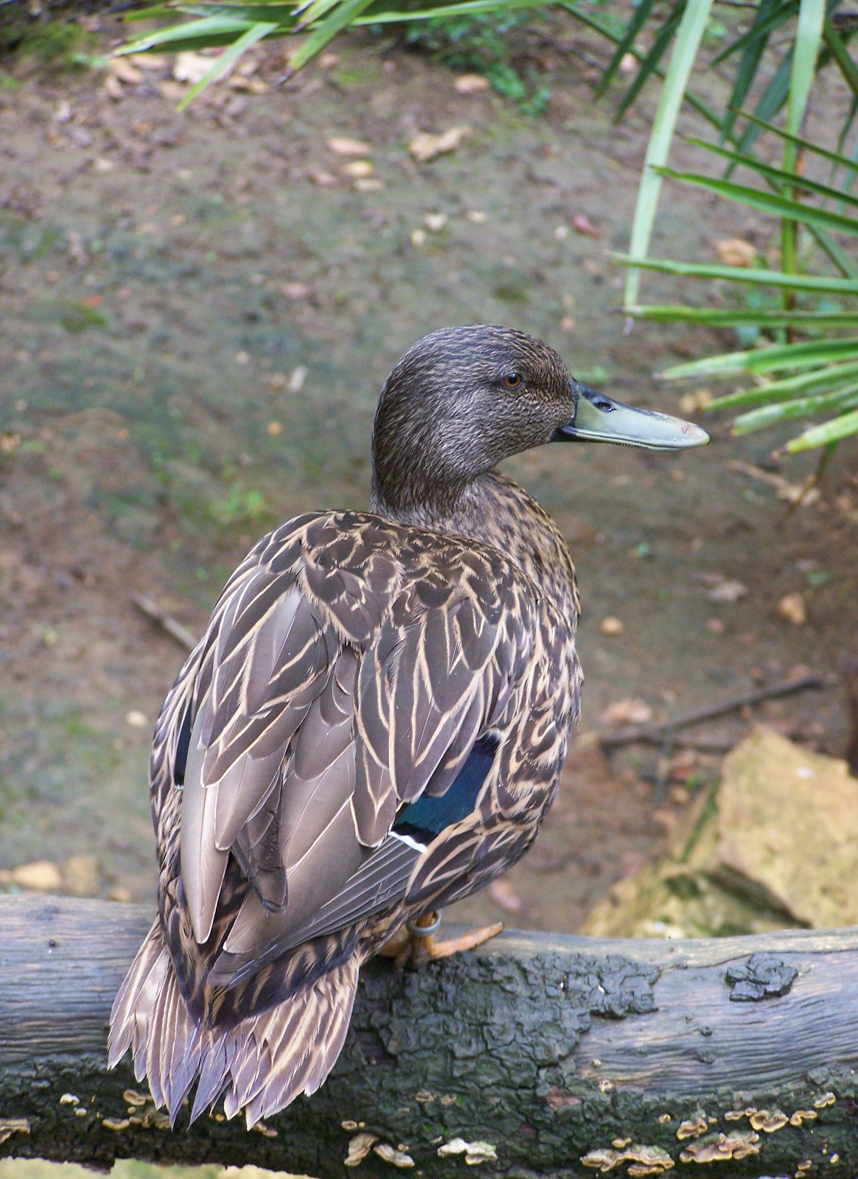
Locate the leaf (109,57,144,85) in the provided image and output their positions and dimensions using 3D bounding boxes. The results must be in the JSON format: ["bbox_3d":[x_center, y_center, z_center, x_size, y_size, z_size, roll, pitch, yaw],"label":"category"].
[{"bbox_3d":[-0.212,-0.362,4.019,0.009,0.008,0.029,-23,37,-34],"label":"leaf"}]

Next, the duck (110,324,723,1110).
[{"bbox_3d":[-0.012,0.053,2.310,0.185,0.260,0.355,13,32,21],"label":"duck"}]

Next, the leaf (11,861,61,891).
[{"bbox_3d":[-0.213,0.155,3.122,0.027,0.009,0.018,0,30,0],"label":"leaf"}]

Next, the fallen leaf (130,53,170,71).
[{"bbox_3d":[-0.196,-0.370,4.034,0.026,0.006,0.015,5,30,9],"label":"fallen leaf"}]

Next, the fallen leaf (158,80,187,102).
[{"bbox_3d":[-0.178,-0.345,3.992,0.020,0.006,0.025,0,30,0],"label":"fallen leaf"}]

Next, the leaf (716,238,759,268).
[{"bbox_3d":[0.202,-0.221,3.772,0.025,0.010,0.021,5,30,9],"label":"leaf"}]

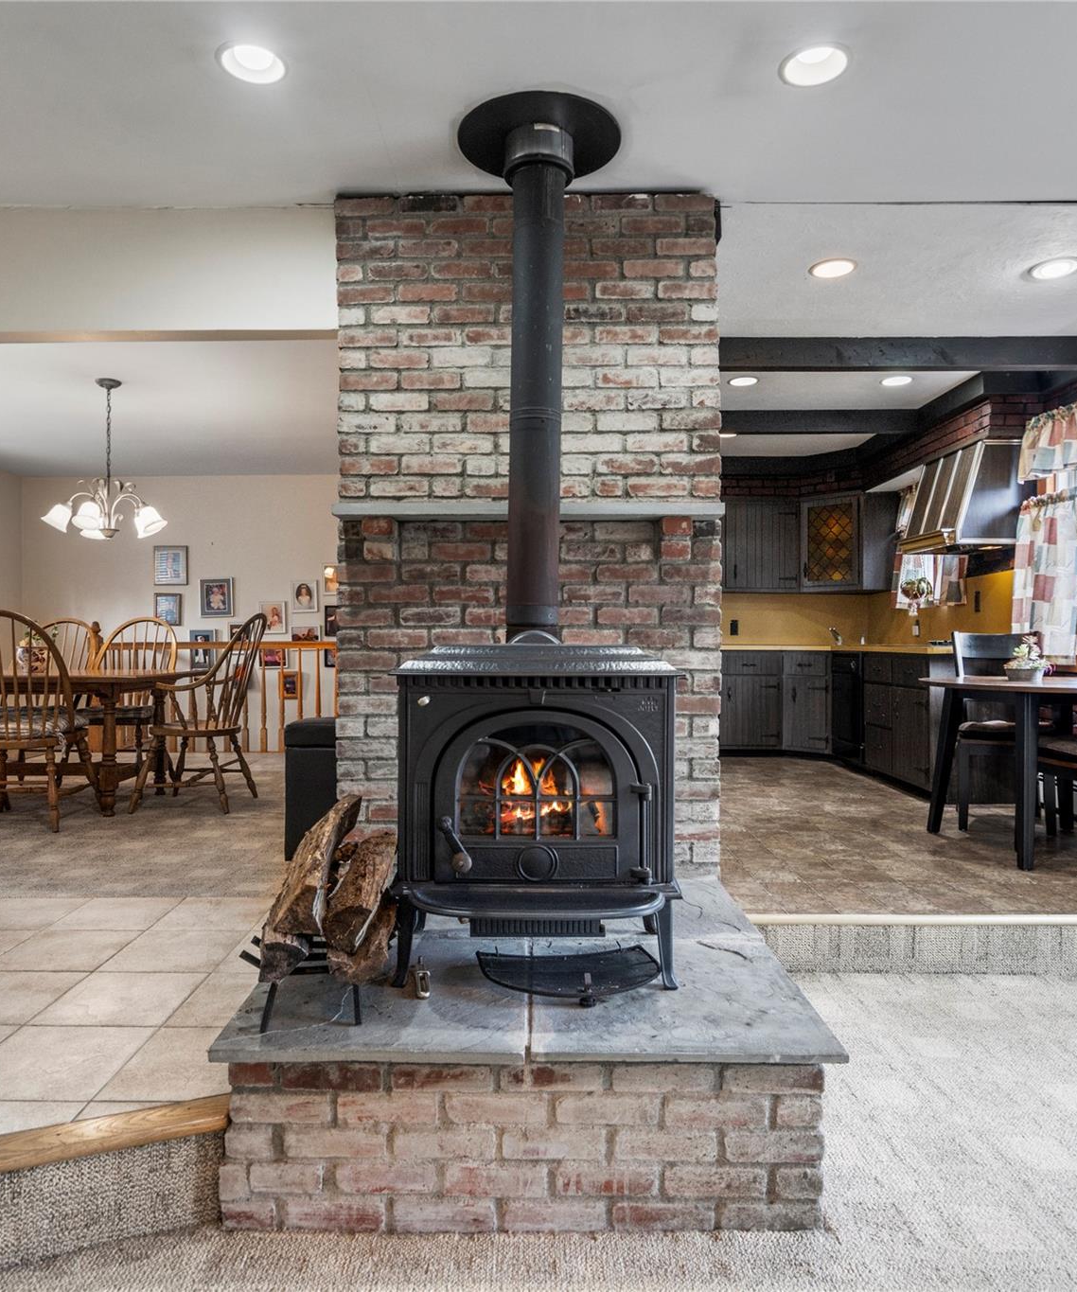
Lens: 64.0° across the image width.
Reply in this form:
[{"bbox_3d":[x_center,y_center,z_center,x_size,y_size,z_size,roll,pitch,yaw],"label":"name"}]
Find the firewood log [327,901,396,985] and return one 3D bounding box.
[{"bbox_3d":[-0.357,0.605,1.930,0.120,0.110,0.380,0,7,1],"label":"firewood log"}]

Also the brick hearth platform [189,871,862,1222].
[{"bbox_3d":[-0.017,0.960,2.262,1.235,0.368,1.190,0,1,0],"label":"brick hearth platform"}]

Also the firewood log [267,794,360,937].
[{"bbox_3d":[-0.489,0.480,1.975,0.110,0.120,0.400,0,20,1],"label":"firewood log"}]

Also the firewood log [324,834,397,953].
[{"bbox_3d":[-0.408,0.563,2.031,0.125,0.115,0.436,0,10,-1],"label":"firewood log"}]

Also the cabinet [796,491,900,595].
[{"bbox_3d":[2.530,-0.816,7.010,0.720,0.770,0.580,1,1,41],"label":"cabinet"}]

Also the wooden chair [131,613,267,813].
[{"bbox_3d":[-1.845,0.348,4.805,0.660,1.075,0.570,0,1,1],"label":"wooden chair"}]

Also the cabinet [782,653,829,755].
[{"bbox_3d":[2.161,0.442,6.756,0.370,0.790,0.580,1,1,28],"label":"cabinet"}]

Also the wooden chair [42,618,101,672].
[{"bbox_3d":[-3.130,0.358,5.440,0.520,1.070,0.620,0,1,0],"label":"wooden chair"}]

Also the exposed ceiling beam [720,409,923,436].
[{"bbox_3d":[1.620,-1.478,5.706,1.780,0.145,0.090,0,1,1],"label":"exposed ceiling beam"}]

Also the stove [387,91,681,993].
[{"bbox_3d":[0.003,-0.362,2.279,0.650,2.255,0.970,0,1,1],"label":"stove"}]

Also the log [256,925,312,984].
[{"bbox_3d":[-0.513,0.628,1.930,0.100,0.095,0.380,0,5,1],"label":"log"}]

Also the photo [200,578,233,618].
[{"bbox_3d":[-2.943,-0.429,7.860,0.277,0.350,0.035,0,1,0],"label":"photo"}]

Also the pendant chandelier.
[{"bbox_3d":[-2.440,-1.060,4.900,0.700,0.910,0.700,0,1,0],"label":"pendant chandelier"}]

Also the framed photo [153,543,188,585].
[{"bbox_3d":[-3.472,-0.758,8.161,0.325,0.380,0.030,0,1,1],"label":"framed photo"}]

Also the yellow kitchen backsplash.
[{"bbox_3d":[2.091,-0.222,6.087,1.400,0.480,2.250,0,1,1],"label":"yellow kitchen backsplash"}]

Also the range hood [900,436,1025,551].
[{"bbox_3d":[2.555,-0.879,5.168,0.510,0.600,0.720,0,1,1],"label":"range hood"}]

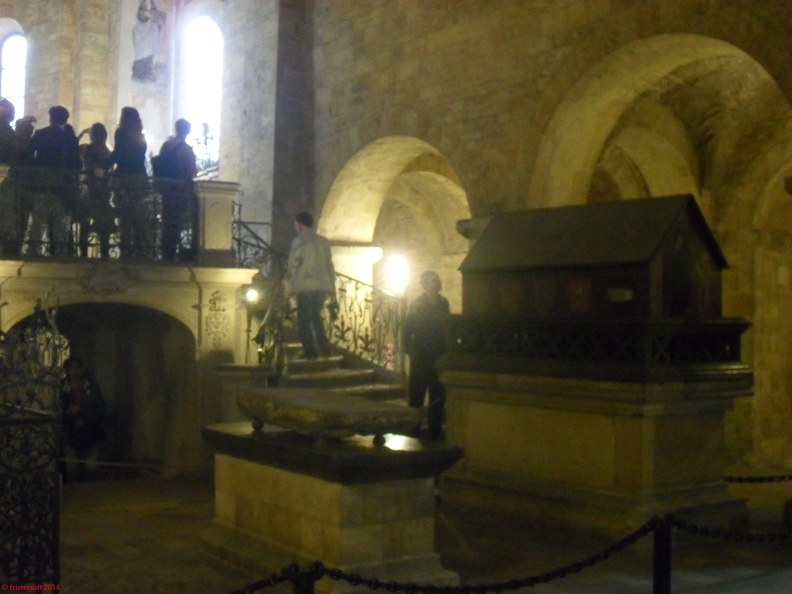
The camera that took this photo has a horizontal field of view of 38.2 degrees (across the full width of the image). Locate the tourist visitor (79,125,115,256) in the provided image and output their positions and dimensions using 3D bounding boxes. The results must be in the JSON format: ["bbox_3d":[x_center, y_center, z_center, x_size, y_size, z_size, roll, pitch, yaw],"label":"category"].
[{"bbox_3d":[-3.351,-1.180,12.800,0.420,1.544,0.360,0,-1,-30],"label":"tourist visitor"}]

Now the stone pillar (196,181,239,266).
[{"bbox_3d":[-2.029,-0.831,13.145,0.420,0.975,0.340,1,-1,-36],"label":"stone pillar"}]

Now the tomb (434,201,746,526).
[{"bbox_3d":[1.731,0.572,10.433,1.227,2.770,2.731,1,-1,-36],"label":"tomb"}]

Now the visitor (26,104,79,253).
[{"bbox_3d":[-3.772,-1.272,12.600,0.560,1.696,0.360,0,-1,-25],"label":"visitor"}]

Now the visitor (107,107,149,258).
[{"bbox_3d":[-3.028,-1.291,12.900,0.470,1.714,0.340,0,-1,-25],"label":"visitor"}]

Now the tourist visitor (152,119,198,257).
[{"bbox_3d":[-2.575,-1.238,13.300,0.500,1.674,0.380,0,-1,-30],"label":"tourist visitor"}]

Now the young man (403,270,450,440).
[{"bbox_3d":[0.312,0.603,11.700,0.500,1.749,0.360,0,-1,-10],"label":"young man"}]

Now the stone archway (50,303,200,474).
[{"bbox_3d":[-3.265,1.004,12.522,2.055,1.875,0.800,1,-1,-36],"label":"stone archway"}]

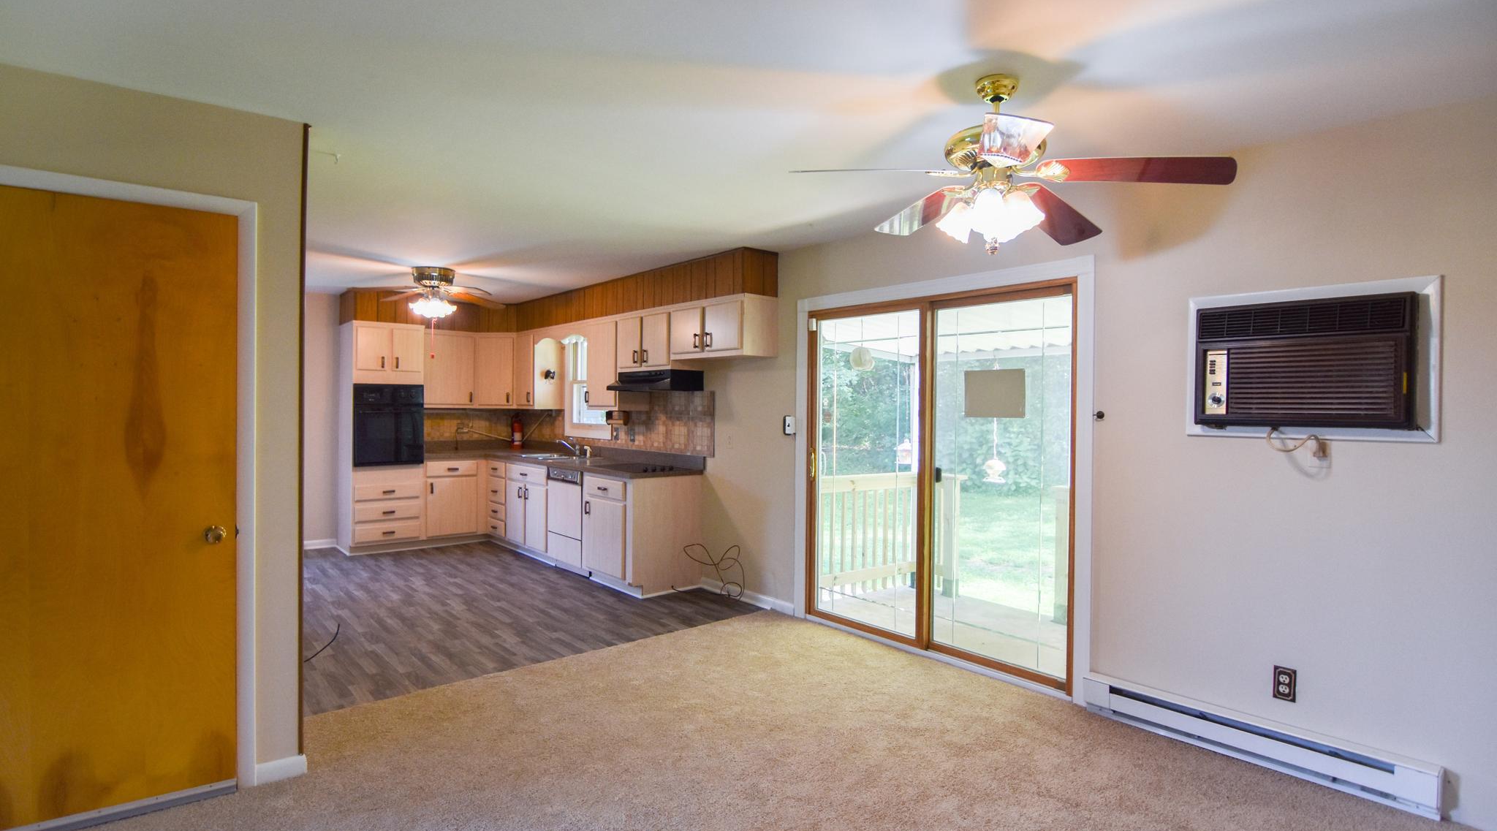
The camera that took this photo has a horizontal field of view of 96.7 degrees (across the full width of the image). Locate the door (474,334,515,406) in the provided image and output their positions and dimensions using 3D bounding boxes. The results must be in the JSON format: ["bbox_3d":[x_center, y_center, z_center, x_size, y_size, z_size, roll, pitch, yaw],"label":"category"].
[{"bbox_3d":[-2.680,-0.477,7.040,0.425,0.780,0.030,1,1,0],"label":"door"}]

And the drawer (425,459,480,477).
[{"bbox_3d":[-3.030,0.522,6.662,0.475,0.152,0.440,1,0,-42],"label":"drawer"}]

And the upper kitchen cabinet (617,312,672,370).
[{"bbox_3d":[-0.719,-0.580,5.322,0.322,0.470,0.754,1,0,-42],"label":"upper kitchen cabinet"}]

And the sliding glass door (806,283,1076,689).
[{"bbox_3d":[1.029,0.340,3.922,0.110,2.066,1.715,0,1,-44],"label":"sliding glass door"}]

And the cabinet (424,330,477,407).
[{"bbox_3d":[-3.207,-0.483,7.043,0.470,0.800,0.320,0,1,-40],"label":"cabinet"}]

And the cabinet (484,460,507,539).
[{"bbox_3d":[-2.236,0.811,6.752,0.634,0.763,0.490,1,0,-42],"label":"cabinet"}]

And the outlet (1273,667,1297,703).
[{"bbox_3d":[2.096,1.050,2.599,0.010,0.122,0.072,0,1,-44],"label":"outlet"}]

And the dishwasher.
[{"bbox_3d":[-1.346,0.864,5.844,0.590,0.815,0.590,0,1,-44],"label":"dishwasher"}]

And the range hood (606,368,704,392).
[{"bbox_3d":[-0.762,-0.265,5.279,0.439,0.160,0.750,1,0,-42],"label":"range hood"}]

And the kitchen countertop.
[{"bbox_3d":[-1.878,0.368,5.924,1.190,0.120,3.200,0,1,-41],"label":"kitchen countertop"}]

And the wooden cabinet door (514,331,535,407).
[{"bbox_3d":[-2.292,-0.462,6.850,0.022,0.707,0.384,0,1,-44],"label":"wooden cabinet door"}]

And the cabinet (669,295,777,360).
[{"bbox_3d":[-0.193,-0.603,4.734,0.322,0.409,0.822,1,0,-42],"label":"cabinet"}]

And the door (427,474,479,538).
[{"bbox_3d":[-2.893,0.891,6.507,0.480,0.562,0.030,1,0,-42],"label":"door"}]

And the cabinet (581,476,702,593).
[{"bbox_3d":[-0.830,0.890,5.228,0.610,0.870,0.690,0,1,-41],"label":"cabinet"}]

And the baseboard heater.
[{"bbox_3d":[2.043,1.339,2.780,0.068,0.162,1.178,0,1,-44],"label":"baseboard heater"}]

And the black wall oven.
[{"bbox_3d":[-3.498,0.086,6.398,0.580,0.745,0.550,0,1,-38],"label":"black wall oven"}]

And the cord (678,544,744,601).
[{"bbox_3d":[-0.238,1.180,5.009,0.200,0.350,0.492,0,1,-44],"label":"cord"}]

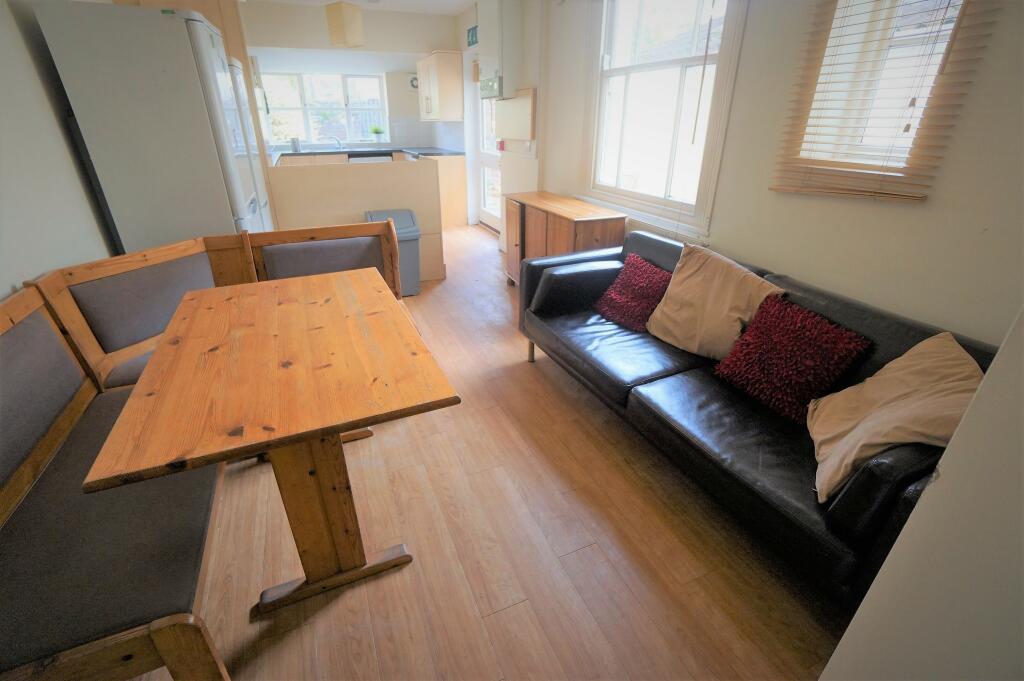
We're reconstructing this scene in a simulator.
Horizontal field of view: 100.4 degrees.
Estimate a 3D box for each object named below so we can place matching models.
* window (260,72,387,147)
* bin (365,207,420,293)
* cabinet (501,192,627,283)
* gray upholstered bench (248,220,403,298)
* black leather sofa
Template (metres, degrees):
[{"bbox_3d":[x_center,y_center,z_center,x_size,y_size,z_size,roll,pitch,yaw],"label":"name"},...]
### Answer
[{"bbox_3d":[-2.562,-3.280,6.061,1.620,0.920,0.120,-12,29,-23],"label":"window"},{"bbox_3d":[-0.999,-0.726,3.592,0.375,0.680,0.290,-12,29,-23],"label":"bin"},{"bbox_3d":[0.350,-0.730,3.557,0.430,0.760,1.130,-12,29,-23],"label":"cabinet"},{"bbox_3d":[-0.869,-0.124,2.231,0.730,0.840,0.540,-12,29,-23],"label":"gray upholstered bench"},{"bbox_3d":[0.870,0.097,1.974,0.850,0.740,2.050,-12,29,-23],"label":"black leather sofa"}]

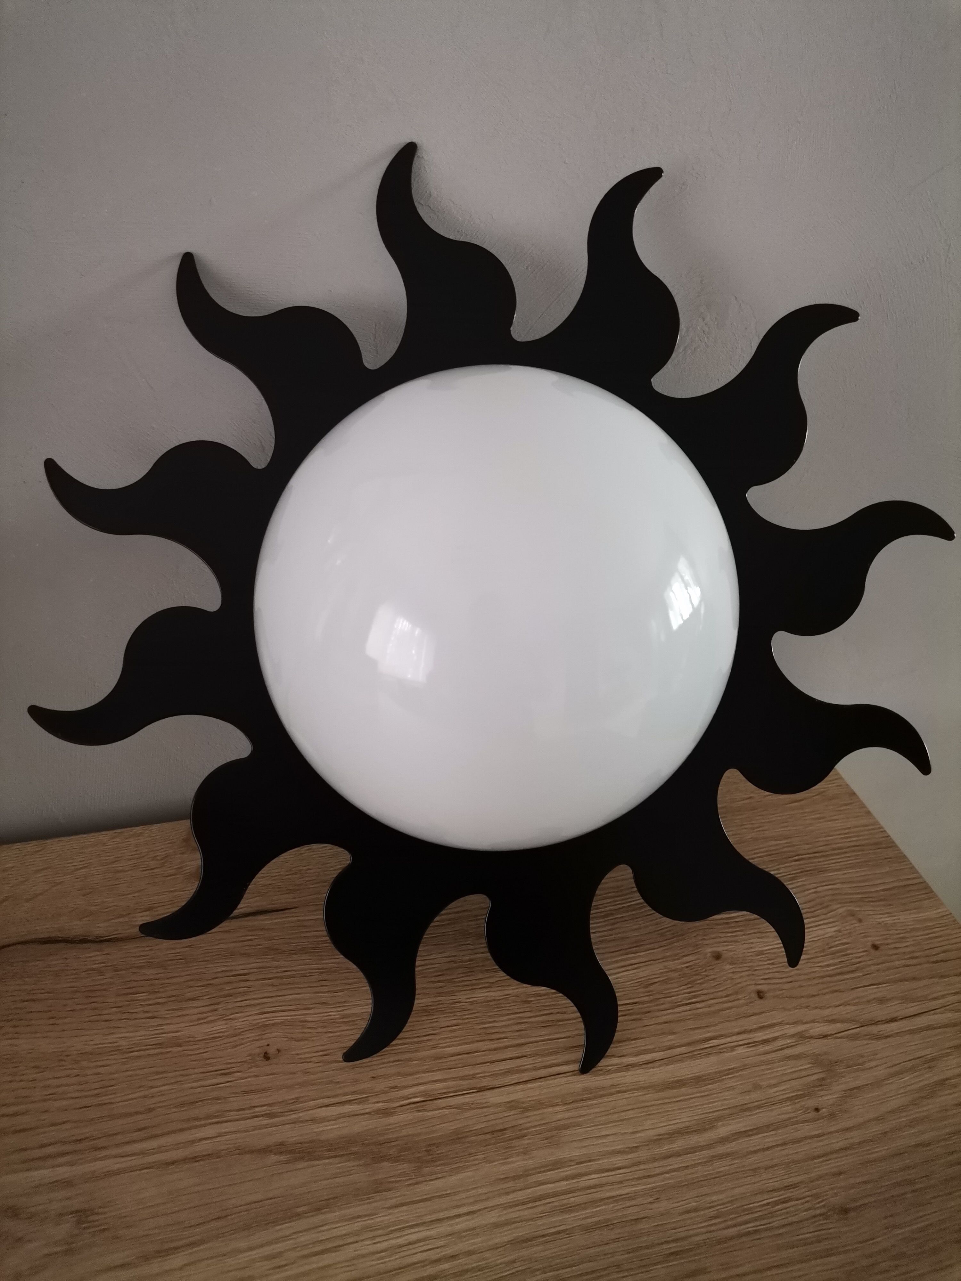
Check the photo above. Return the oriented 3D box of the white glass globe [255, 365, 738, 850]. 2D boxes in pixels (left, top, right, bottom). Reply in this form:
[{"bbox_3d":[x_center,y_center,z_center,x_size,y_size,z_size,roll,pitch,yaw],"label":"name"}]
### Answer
[{"bbox_3d":[0.012,-0.014,0.476,0.260,0.260,0.088,0,3,-3],"label":"white glass globe"}]

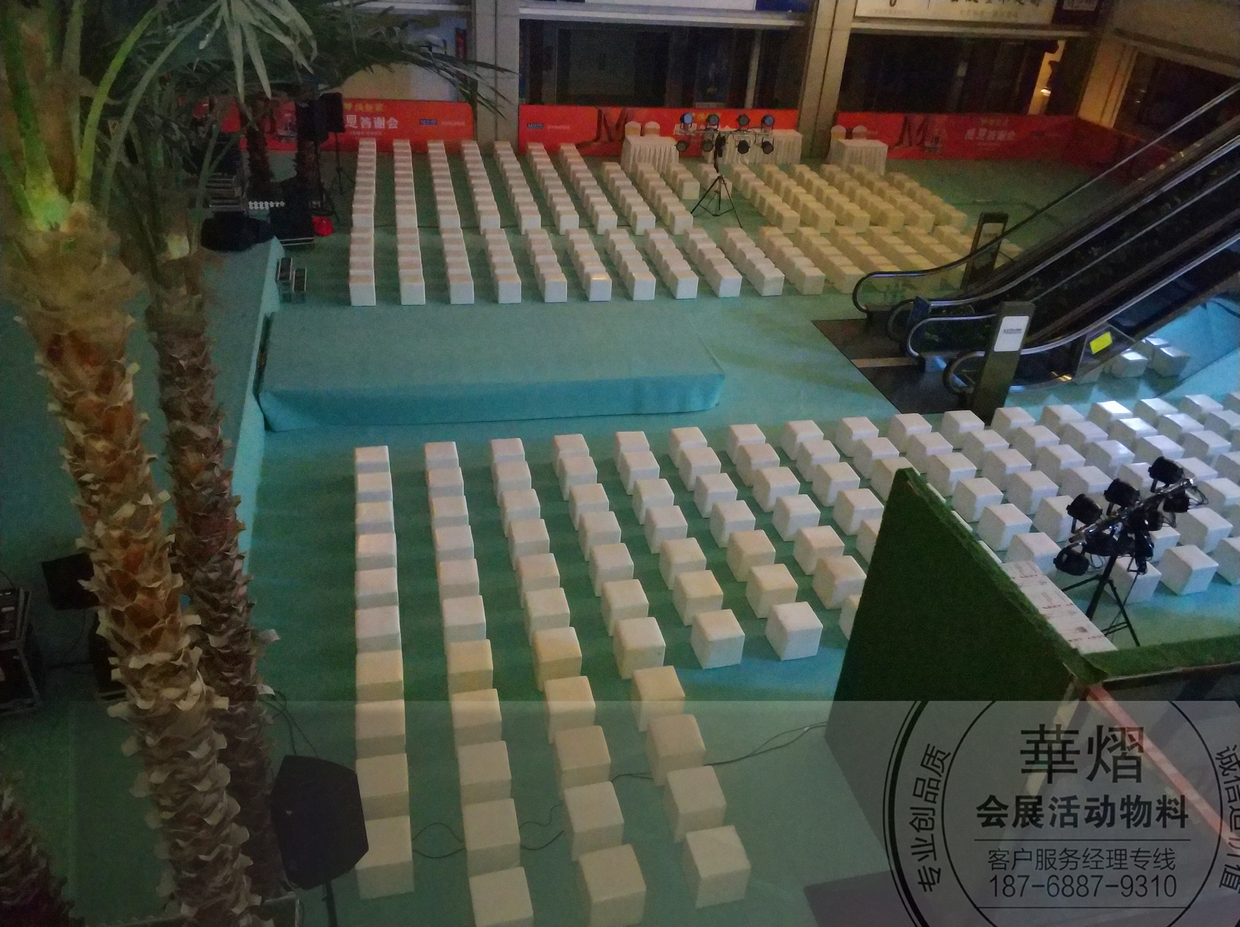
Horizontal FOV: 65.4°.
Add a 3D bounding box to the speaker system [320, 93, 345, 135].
[{"bbox_3d":[-6.125,-7.485,20.663,0.390,0.720,0.410,8,33,4],"label":"speaker system"}]

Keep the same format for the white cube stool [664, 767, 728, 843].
[{"bbox_3d":[0.622,2.859,8.099,0.400,0.390,0.401,-4,33,-13],"label":"white cube stool"}]

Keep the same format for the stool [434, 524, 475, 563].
[{"bbox_3d":[-1.844,0.988,10.798,0.400,0.395,0.400,-4,33,-14],"label":"stool"}]

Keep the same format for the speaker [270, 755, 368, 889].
[{"bbox_3d":[-1.770,2.098,5.583,0.438,0.690,0.382,11,33,10],"label":"speaker"}]

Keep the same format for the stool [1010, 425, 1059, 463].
[{"bbox_3d":[5.953,-0.265,13.826,0.400,0.395,0.400,-4,33,-14],"label":"stool"}]

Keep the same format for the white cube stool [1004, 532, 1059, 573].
[{"bbox_3d":[4.998,1.120,11.654,0.400,0.395,0.400,-4,33,-15],"label":"white cube stool"}]

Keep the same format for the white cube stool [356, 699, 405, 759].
[{"bbox_3d":[-2.088,2.387,8.481,0.400,0.390,0.401,-4,33,-13],"label":"white cube stool"}]

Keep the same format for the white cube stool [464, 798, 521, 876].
[{"bbox_3d":[-1.010,2.964,7.590,0.400,0.385,0.400,-3,32,-13],"label":"white cube stool"}]

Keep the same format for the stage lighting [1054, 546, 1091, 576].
[{"bbox_3d":[4.448,0.958,9.499,0.270,0.250,0.270,-6,19,-17],"label":"stage lighting"}]

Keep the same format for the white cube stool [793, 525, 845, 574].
[{"bbox_3d":[2.319,1.012,11.255,0.400,0.390,0.395,-5,33,-15],"label":"white cube stool"}]

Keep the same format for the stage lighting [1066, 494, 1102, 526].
[{"bbox_3d":[4.163,0.421,8.650,0.250,0.230,0.220,-5,33,-15],"label":"stage lighting"}]

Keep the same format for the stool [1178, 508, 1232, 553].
[{"bbox_3d":[7.481,0.868,12.397,0.400,0.395,0.400,-5,34,-16],"label":"stool"}]

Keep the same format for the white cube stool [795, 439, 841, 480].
[{"bbox_3d":[2.688,-0.031,13.087,0.405,0.386,0.405,-4,33,-13],"label":"white cube stool"}]

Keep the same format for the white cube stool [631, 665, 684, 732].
[{"bbox_3d":[0.348,2.211,9.088,0.400,0.390,0.401,-4,33,-13],"label":"white cube stool"}]

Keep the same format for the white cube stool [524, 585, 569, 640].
[{"bbox_3d":[-0.763,1.598,10.100,0.400,0.395,0.400,-4,33,-14],"label":"white cube stool"}]

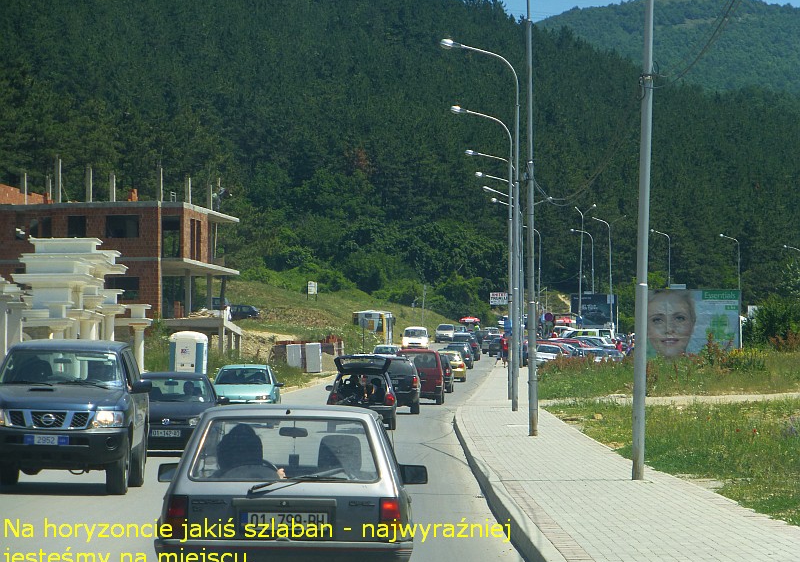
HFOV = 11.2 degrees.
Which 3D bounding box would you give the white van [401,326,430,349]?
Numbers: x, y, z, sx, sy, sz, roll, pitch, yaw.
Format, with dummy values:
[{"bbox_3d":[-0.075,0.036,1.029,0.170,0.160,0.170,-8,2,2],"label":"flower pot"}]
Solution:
[{"bbox_3d":[1.170,4.120,279.300,1.840,1.950,4.750,0,-1,3],"label":"white van"}]

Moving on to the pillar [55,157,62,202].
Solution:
[{"bbox_3d":[-17.873,-5.315,213.000,0.290,2.500,0.320,0,-1,4],"label":"pillar"}]

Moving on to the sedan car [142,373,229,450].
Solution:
[{"bbox_3d":[-4.060,2.360,72.900,1.730,1.440,4.100,0,-1,0],"label":"sedan car"}]

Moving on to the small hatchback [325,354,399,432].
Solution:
[{"bbox_3d":[-0.891,2.731,99.699,1.700,1.780,4.000,0,-1,1],"label":"small hatchback"}]

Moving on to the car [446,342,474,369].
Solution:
[{"bbox_3d":[3.400,4.290,233.000,1.730,1.450,4.300,0,-1,3],"label":"car"}]

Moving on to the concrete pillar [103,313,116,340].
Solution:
[{"bbox_3d":[-8.903,2.044,125.000,0.360,2.100,0.360,0,-1,5],"label":"concrete pillar"}]

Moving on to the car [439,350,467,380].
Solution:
[{"bbox_3d":[2.330,4.070,194.000,1.710,1.460,4.050,0,-1,2],"label":"car"}]

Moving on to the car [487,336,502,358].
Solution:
[{"bbox_3d":[7.160,4.660,287.000,1.720,1.400,4.300,0,-1,4],"label":"car"}]

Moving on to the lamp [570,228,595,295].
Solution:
[{"bbox_3d":[17.230,0.090,384.000,2.200,10.100,0.320,0,-1,12],"label":"lamp"}]

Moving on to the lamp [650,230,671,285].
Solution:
[{"bbox_3d":[26.200,-0.190,408.000,2.100,10.100,0.320,0,-1,16],"label":"lamp"}]

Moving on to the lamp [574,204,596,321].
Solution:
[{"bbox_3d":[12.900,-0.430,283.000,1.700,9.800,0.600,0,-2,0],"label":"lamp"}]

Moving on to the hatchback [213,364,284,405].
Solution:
[{"bbox_3d":[-3.950,2.870,103.000,1.660,1.480,3.850,0,-1,1],"label":"hatchback"}]

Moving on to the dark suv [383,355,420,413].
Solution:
[{"bbox_3d":[-0.290,2.950,117.200,1.720,1.630,4.200,0,-1,1],"label":"dark suv"}]

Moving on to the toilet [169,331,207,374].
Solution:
[{"bbox_3d":[-6.850,2.780,132.000,1.130,2.300,1.150,0,-1,3],"label":"toilet"}]

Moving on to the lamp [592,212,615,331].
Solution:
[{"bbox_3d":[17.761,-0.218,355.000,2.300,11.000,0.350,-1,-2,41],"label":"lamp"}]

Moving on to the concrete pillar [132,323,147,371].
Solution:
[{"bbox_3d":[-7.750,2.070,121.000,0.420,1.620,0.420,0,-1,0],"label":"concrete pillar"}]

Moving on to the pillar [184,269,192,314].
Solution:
[{"bbox_3d":[-11.803,0.781,227.000,0.300,2.900,0.340,0,-1,4],"label":"pillar"}]

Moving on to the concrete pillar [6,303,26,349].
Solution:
[{"bbox_3d":[-10.829,1.852,115.000,0.500,2.550,0.500,0,-1,5],"label":"concrete pillar"}]

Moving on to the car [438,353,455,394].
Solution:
[{"bbox_3d":[1.320,3.750,164.500,1.710,1.500,4.250,0,-1,2],"label":"car"}]

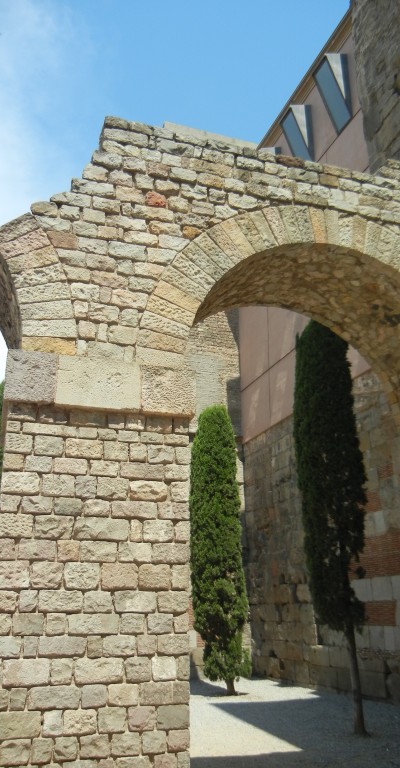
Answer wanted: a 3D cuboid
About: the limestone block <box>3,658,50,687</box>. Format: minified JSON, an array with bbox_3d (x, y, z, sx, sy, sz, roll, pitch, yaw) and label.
[{"bbox_3d":[-1.267,2.095,4.840,0.329,0.171,0.200,6,-21,-17],"label":"limestone block"}]

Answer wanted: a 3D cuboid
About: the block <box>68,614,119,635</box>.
[{"bbox_3d":[-0.824,1.837,5.082,0.377,0.138,0.200,6,-21,-17],"label":"block"}]

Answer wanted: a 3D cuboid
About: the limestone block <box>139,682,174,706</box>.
[{"bbox_3d":[-0.351,2.347,5.058,0.253,0.159,0.200,6,-21,-17],"label":"limestone block"}]

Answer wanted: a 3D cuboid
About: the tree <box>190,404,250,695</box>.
[{"bbox_3d":[0.578,4.277,18.055,1.400,7.450,1.400,0,-20,0],"label":"tree"}]

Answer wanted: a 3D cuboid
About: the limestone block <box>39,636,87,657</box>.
[{"bbox_3d":[-0.986,1.864,4.731,0.334,0.135,0.200,6,-21,-17],"label":"limestone block"}]

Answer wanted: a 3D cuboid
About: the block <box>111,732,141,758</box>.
[{"bbox_3d":[-0.558,2.631,4.886,0.215,0.146,0.200,6,-21,-17],"label":"block"}]

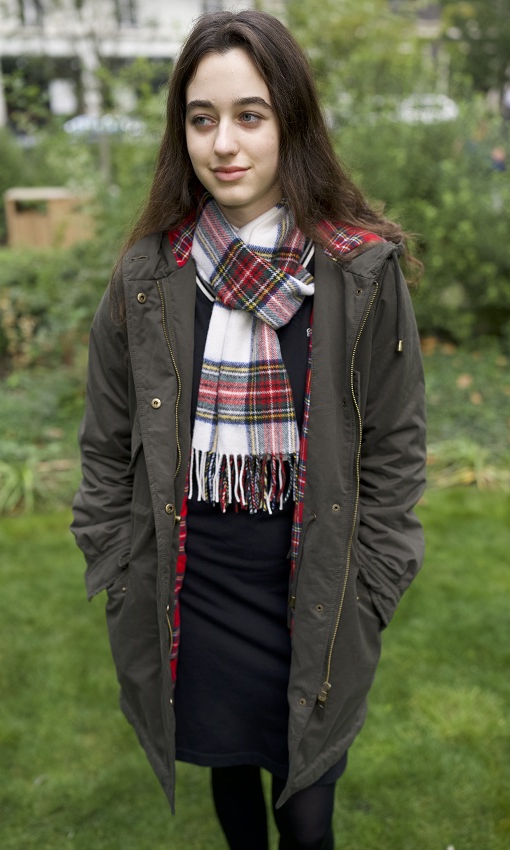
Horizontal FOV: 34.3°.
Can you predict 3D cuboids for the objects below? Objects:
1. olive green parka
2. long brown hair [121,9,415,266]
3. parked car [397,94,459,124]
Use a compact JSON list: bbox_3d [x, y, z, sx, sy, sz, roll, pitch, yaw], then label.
[{"bbox_3d":[-0.009,0.141,1.360,0.550,0.960,0.320,-1,20,4],"label":"olive green parka"},{"bbox_3d":[0.009,-0.392,1.161,0.390,0.360,0.260,3,21,15],"label":"long brown hair"},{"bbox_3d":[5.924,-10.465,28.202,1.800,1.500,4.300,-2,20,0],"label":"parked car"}]

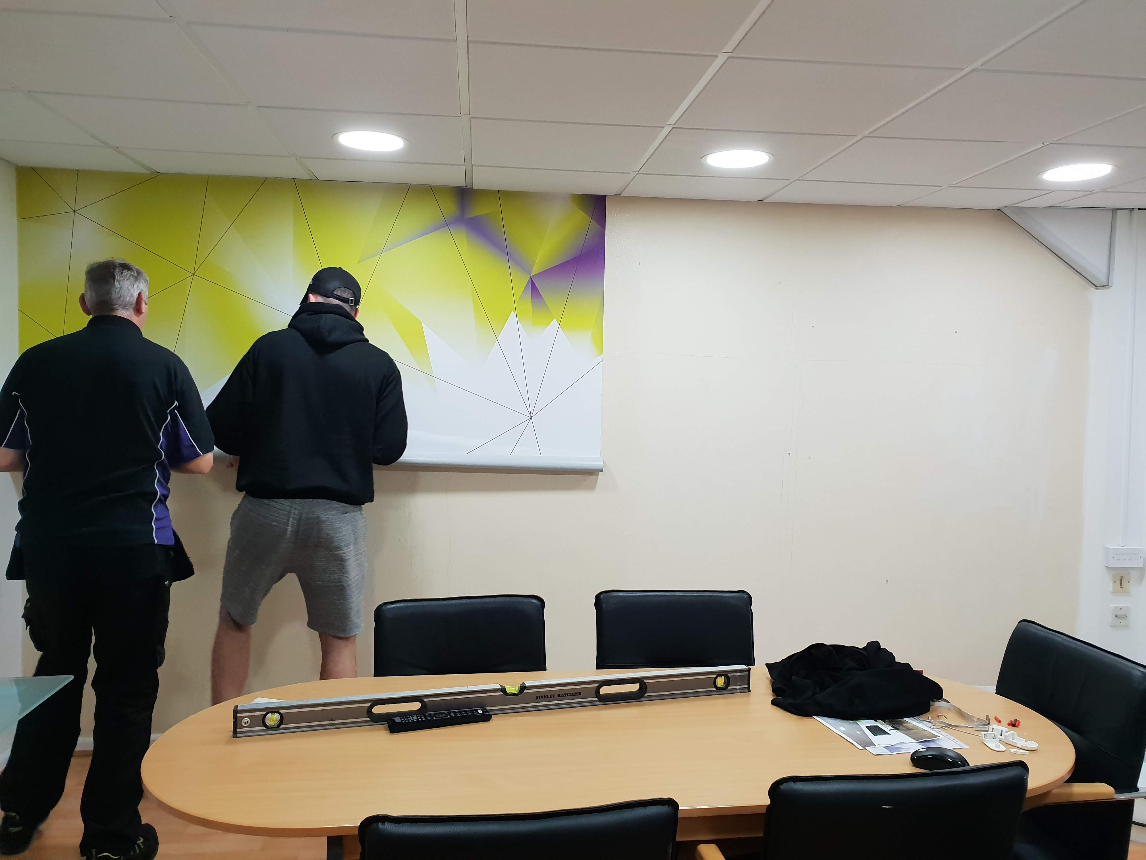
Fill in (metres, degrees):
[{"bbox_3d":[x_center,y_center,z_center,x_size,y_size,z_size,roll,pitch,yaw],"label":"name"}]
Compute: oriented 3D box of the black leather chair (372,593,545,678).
[{"bbox_3d":[-0.276,0.930,2.183,0.550,0.910,0.580,0,3,-12],"label":"black leather chair"}]

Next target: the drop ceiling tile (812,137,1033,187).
[{"bbox_3d":[1.150,-0.916,2.944,0.595,0.018,0.590,1,4,-6],"label":"drop ceiling tile"}]

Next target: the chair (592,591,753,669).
[{"bbox_3d":[0.311,0.935,2.285,0.550,0.910,0.580,1,3,-6],"label":"chair"}]

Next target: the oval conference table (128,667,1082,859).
[{"bbox_3d":[0.114,1.046,1.973,2.010,0.740,0.790,1,4,-8],"label":"oval conference table"}]

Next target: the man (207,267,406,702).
[{"bbox_3d":[-0.922,0.390,2.989,0.670,1.870,0.500,0,4,-14],"label":"man"}]

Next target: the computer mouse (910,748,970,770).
[{"bbox_3d":[0.754,0.668,1.759,0.110,0.036,0.064,2,4,22],"label":"computer mouse"}]

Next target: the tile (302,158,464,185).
[{"bbox_3d":[-0.691,-0.970,3.228,0.595,0.018,0.373,1,4,-6],"label":"tile"}]

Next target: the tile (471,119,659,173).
[{"bbox_3d":[-0.042,-0.930,2.814,0.595,0.018,0.590,1,4,-6],"label":"tile"}]

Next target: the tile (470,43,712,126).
[{"bbox_3d":[0.020,-0.894,2.243,0.595,0.020,0.595,1,4,-6],"label":"tile"}]

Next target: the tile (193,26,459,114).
[{"bbox_3d":[-0.577,-0.902,2.181,0.595,0.020,0.595,1,4,-6],"label":"tile"}]

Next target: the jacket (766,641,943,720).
[{"bbox_3d":[0.693,0.605,2.174,0.430,0.135,0.310,1,4,-6],"label":"jacket"}]

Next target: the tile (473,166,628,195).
[{"bbox_3d":[-0.094,-0.961,3.300,0.597,0.020,0.385,1,4,-6],"label":"tile"}]

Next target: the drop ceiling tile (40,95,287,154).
[{"bbox_3d":[-1.235,-0.945,2.684,0.595,0.018,0.590,1,4,-6],"label":"drop ceiling tile"}]

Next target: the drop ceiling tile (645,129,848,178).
[{"bbox_3d":[0.554,-0.923,2.879,0.595,0.018,0.590,1,4,-6],"label":"drop ceiling tile"}]

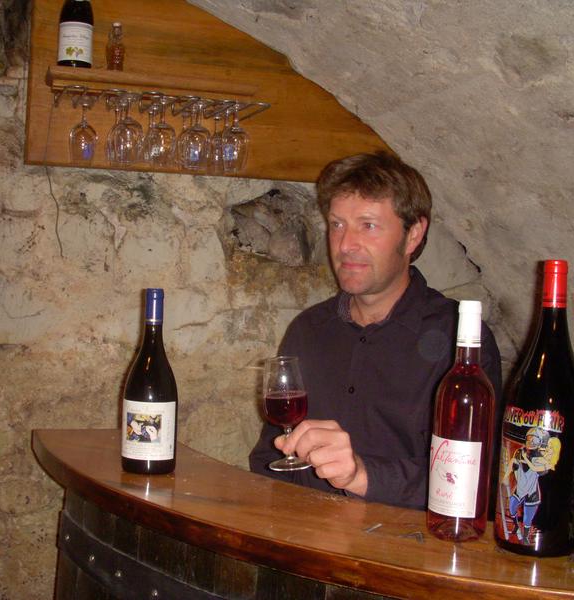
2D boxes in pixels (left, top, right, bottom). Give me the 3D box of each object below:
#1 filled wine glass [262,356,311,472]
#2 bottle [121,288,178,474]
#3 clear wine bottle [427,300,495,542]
[{"bbox_3d":[-0.001,0.166,1.288,0.066,0.156,0.066,-5,5,-1],"label":"filled wine glass"},{"bbox_3d":[-0.217,0.128,1.417,0.088,0.291,0.088,3,3,0],"label":"bottle"},{"bbox_3d":[0.231,0.154,1.143,0.077,0.304,0.077,5,3,37],"label":"clear wine bottle"}]

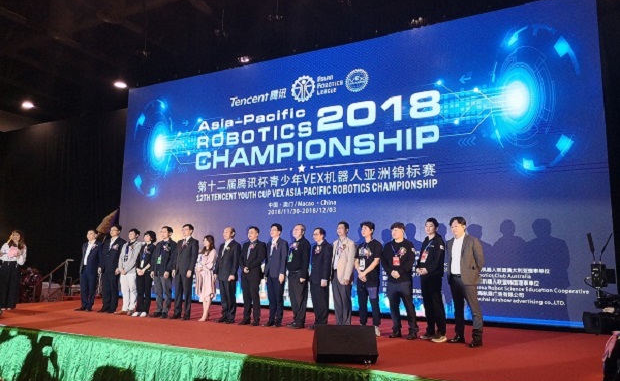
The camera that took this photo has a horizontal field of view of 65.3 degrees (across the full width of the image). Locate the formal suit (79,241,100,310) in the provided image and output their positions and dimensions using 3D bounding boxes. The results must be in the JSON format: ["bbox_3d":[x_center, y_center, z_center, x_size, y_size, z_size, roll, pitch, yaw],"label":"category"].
[{"bbox_3d":[-4.700,1.791,10.300,0.510,1.487,0.330,-2,-9,20],"label":"formal suit"}]

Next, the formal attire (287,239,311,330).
[{"bbox_3d":[-0.197,1.545,8.297,0.500,1.547,0.340,-5,-10,34],"label":"formal attire"}]

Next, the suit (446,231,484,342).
[{"bbox_3d":[2.215,1.365,6.886,0.560,1.571,0.370,-6,-11,40],"label":"suit"}]

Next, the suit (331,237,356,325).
[{"bbox_3d":[0.537,1.492,7.756,0.330,1.504,0.490,9,-12,-44],"label":"suit"}]

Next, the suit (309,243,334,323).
[{"bbox_3d":[0.189,1.548,7.964,0.330,1.444,0.480,9,-12,-43],"label":"suit"}]

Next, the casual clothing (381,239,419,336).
[{"bbox_3d":[1.371,1.445,7.333,0.570,1.469,0.350,-3,-10,27],"label":"casual clothing"}]

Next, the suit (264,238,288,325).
[{"bbox_3d":[-0.580,1.577,8.376,0.490,1.487,0.320,-7,-12,41],"label":"suit"}]

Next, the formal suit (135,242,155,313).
[{"bbox_3d":[-3.276,1.732,9.568,0.460,1.439,0.320,-2,-9,18],"label":"formal suit"}]

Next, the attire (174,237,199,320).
[{"bbox_3d":[-2.375,1.660,9.303,0.500,1.548,0.320,-3,-9,22],"label":"attire"}]

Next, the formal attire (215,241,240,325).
[{"bbox_3d":[-1.493,1.612,8.792,0.520,1.513,0.330,-3,-10,24],"label":"formal attire"}]

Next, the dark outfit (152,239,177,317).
[{"bbox_3d":[-2.891,1.707,9.549,0.510,1.514,0.320,-2,-9,20],"label":"dark outfit"}]

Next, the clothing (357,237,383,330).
[{"bbox_3d":[0.949,1.469,7.689,0.480,1.447,0.340,-5,-10,34],"label":"clothing"}]

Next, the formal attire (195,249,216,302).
[{"bbox_3d":[-1.962,1.582,9.079,0.410,0.979,0.350,-5,-10,33],"label":"formal attire"}]

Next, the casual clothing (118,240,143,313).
[{"bbox_3d":[-3.679,1.754,9.911,0.460,1.454,0.300,-3,-9,25],"label":"casual clothing"}]

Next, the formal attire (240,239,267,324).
[{"bbox_3d":[-1.000,1.598,8.567,0.500,1.491,0.330,-5,-10,34],"label":"formal attire"}]

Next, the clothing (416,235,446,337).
[{"bbox_3d":[1.816,1.402,7.199,0.500,1.531,0.340,-6,-11,40],"label":"clothing"}]

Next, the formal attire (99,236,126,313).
[{"bbox_3d":[-4.209,1.771,10.312,0.550,1.577,0.340,-1,-9,14],"label":"formal attire"}]

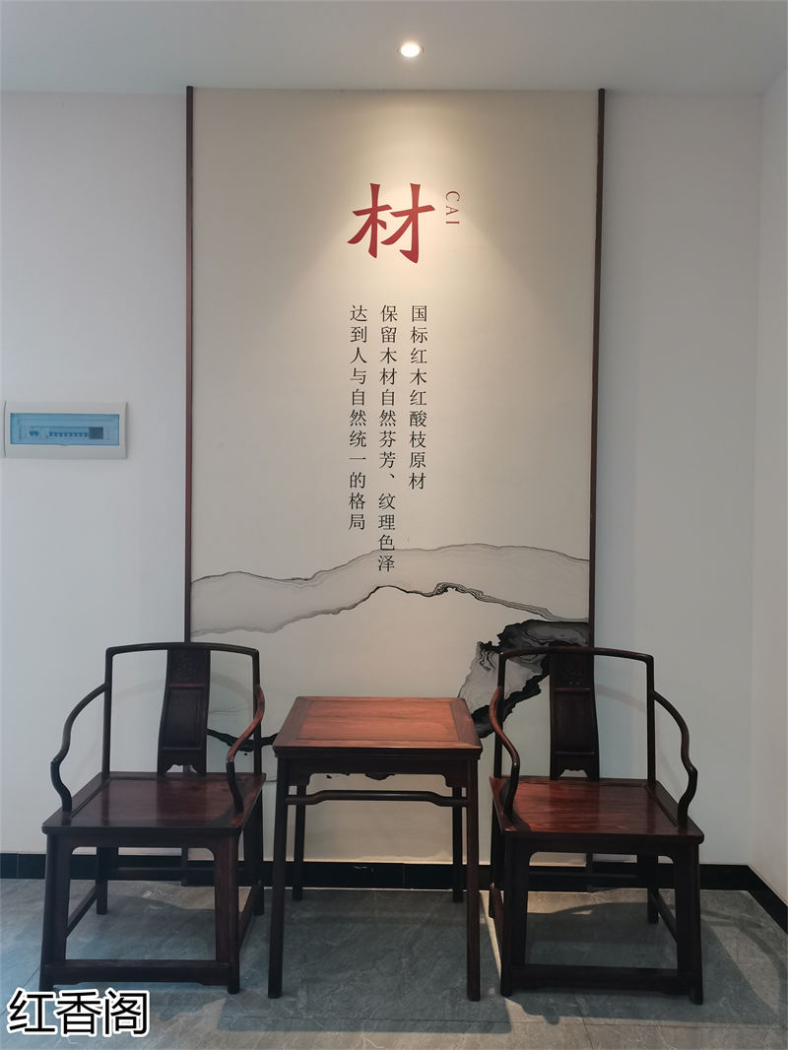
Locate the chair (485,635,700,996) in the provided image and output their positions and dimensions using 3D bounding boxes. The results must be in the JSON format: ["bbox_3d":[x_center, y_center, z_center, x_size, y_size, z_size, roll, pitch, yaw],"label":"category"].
[{"bbox_3d":[0.631,0.923,2.582,0.618,0.956,0.508,1,1,3],"label":"chair"}]

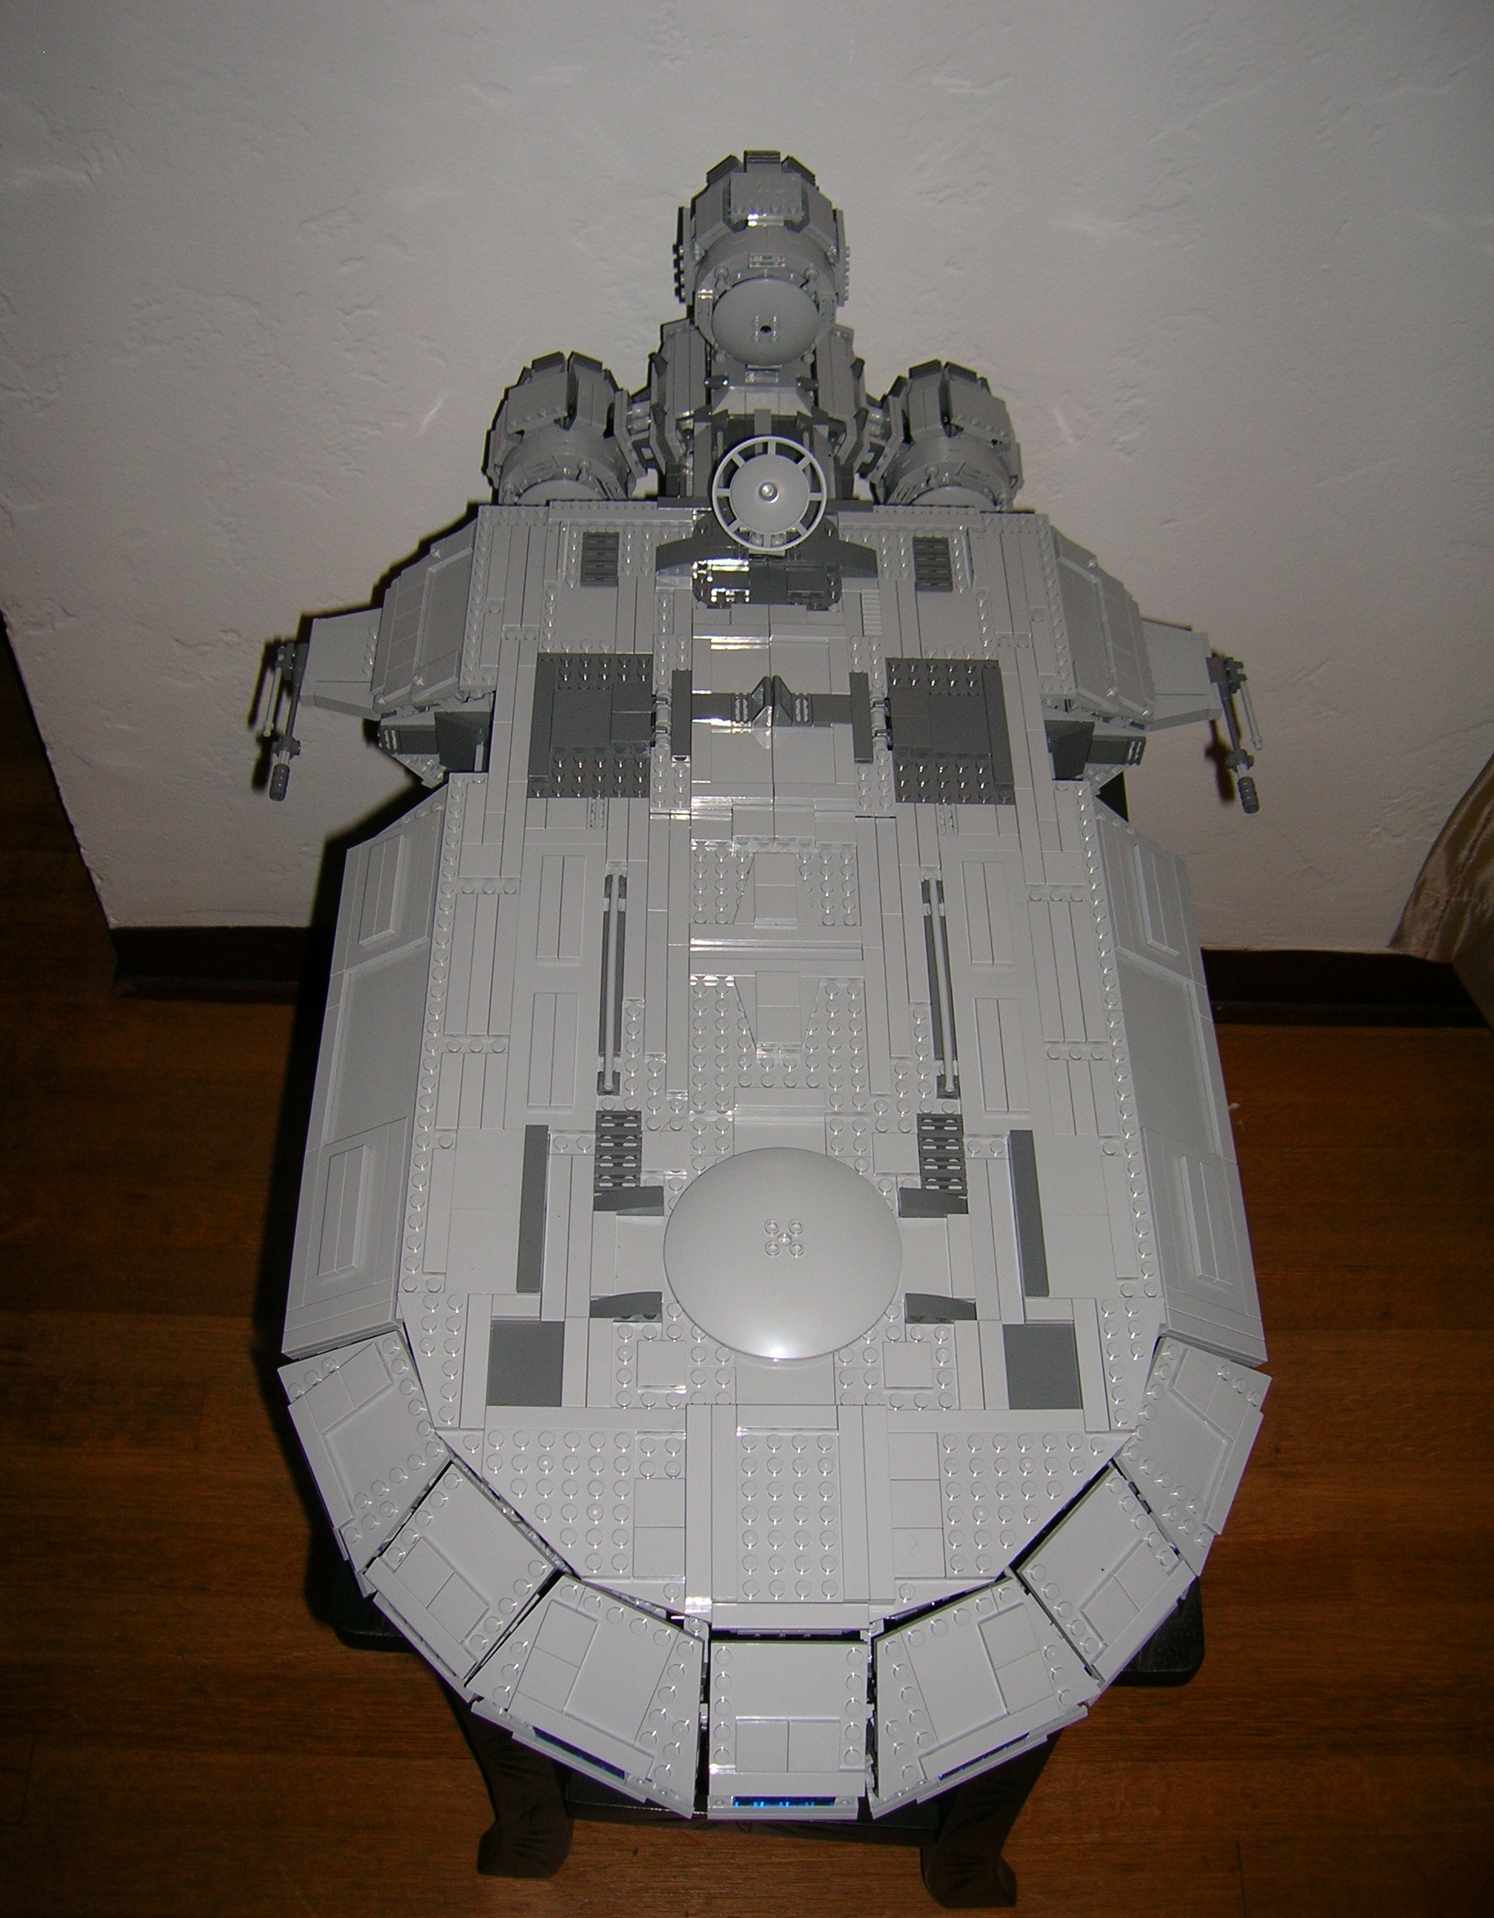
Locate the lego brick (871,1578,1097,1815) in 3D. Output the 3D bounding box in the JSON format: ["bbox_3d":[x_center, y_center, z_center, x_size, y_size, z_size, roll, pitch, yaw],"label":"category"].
[{"bbox_3d":[0.069,0.226,0.618,0.080,0.010,0.050,-20,98,-13],"label":"lego brick"}]

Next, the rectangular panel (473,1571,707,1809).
[{"bbox_3d":[-0.043,0.225,0.615,0.080,0.010,0.050,23,97,9],"label":"rectangular panel"}]

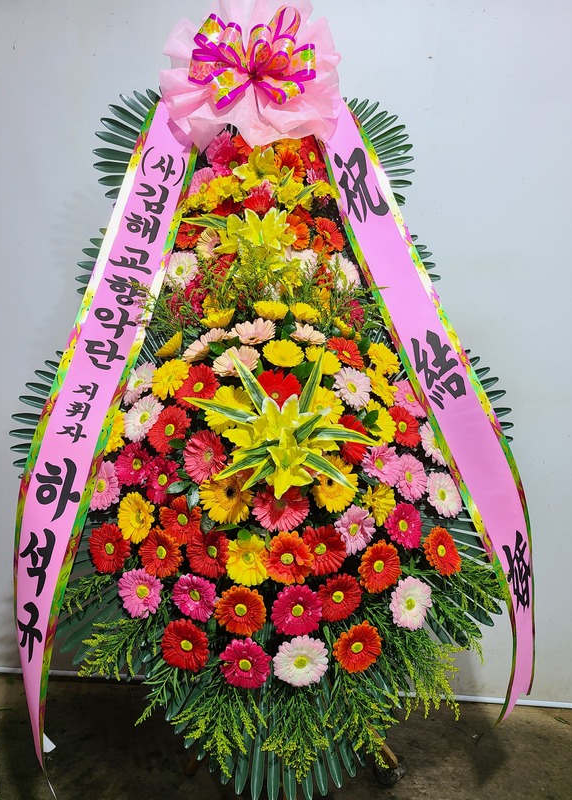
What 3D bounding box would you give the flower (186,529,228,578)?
[{"bbox_3d":[-0.157,0.318,1.247,0.106,0.106,0.035,5,-5,33],"label":"flower"}]

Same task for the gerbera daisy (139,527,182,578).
[{"bbox_3d":[-0.254,0.316,1.249,0.105,0.105,0.042,2,-6,22],"label":"gerbera daisy"}]

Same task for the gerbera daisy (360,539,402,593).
[{"bbox_3d":[0.186,0.338,1.219,0.106,0.106,0.042,-4,-8,-24],"label":"gerbera daisy"}]

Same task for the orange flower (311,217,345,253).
[{"bbox_3d":[0.108,-0.419,1.530,0.104,0.106,0.038,-6,-8,-32],"label":"orange flower"}]

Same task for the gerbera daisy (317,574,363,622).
[{"bbox_3d":[0.110,0.420,1.272,0.103,0.103,0.035,-4,-19,-28],"label":"gerbera daisy"}]

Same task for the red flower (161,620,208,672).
[{"bbox_3d":[-0.203,0.505,1.240,0.109,0.109,0.035,3,-9,23],"label":"red flower"}]

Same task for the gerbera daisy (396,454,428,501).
[{"bbox_3d":[0.266,0.170,1.304,0.105,0.105,0.035,-8,-14,-45],"label":"gerbera daisy"}]

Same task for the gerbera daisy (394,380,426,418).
[{"bbox_3d":[0.307,-0.001,1.470,0.102,0.104,0.038,-4,-23,-22],"label":"gerbera daisy"}]

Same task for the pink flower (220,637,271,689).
[{"bbox_3d":[-0.087,0.564,1.290,0.108,0.108,0.036,-1,-20,-4],"label":"pink flower"}]

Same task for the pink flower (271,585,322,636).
[{"bbox_3d":[0.024,0.438,1.250,0.105,0.105,0.037,1,-12,-1],"label":"pink flower"}]

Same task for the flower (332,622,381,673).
[{"bbox_3d":[0.155,0.533,1.300,0.110,0.112,0.036,-2,-16,-13],"label":"flower"}]

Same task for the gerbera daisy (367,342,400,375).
[{"bbox_3d":[0.241,-0.097,1.498,0.101,0.101,0.042,-4,-27,-25],"label":"gerbera daisy"}]

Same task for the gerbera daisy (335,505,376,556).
[{"bbox_3d":[0.154,0.287,1.330,0.102,0.108,0.038,-4,-6,-20],"label":"gerbera daisy"}]

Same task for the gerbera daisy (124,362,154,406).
[{"bbox_3d":[-0.312,-0.031,1.315,0.108,0.108,0.035,8,-19,44],"label":"gerbera daisy"}]

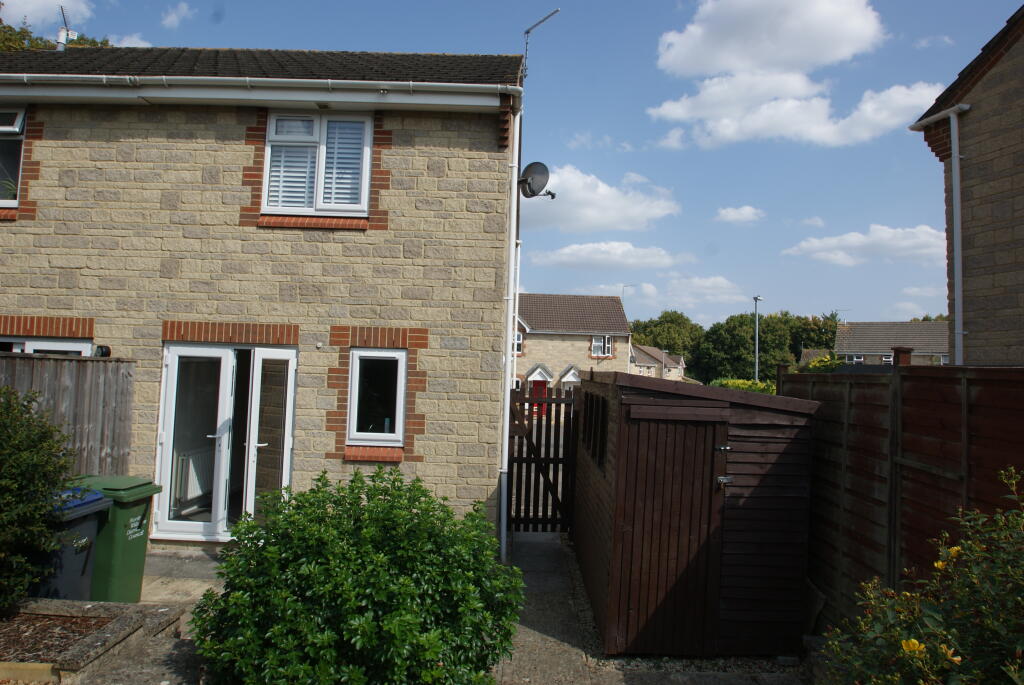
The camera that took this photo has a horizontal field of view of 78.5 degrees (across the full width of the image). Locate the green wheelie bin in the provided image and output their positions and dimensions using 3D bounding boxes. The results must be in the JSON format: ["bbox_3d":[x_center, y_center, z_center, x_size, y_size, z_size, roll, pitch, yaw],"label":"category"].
[{"bbox_3d":[-3.470,1.725,5.250,0.720,1.070,0.570,2,-4,0],"label":"green wheelie bin"}]

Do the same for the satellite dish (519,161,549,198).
[{"bbox_3d":[0.299,-1.901,7.350,0.360,0.440,0.470,5,-5,-37],"label":"satellite dish"}]

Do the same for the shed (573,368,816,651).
[{"bbox_3d":[1.407,1.308,5.628,1.450,2.000,2.420,2,-4,1],"label":"shed"}]

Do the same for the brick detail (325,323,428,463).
[{"bbox_3d":[-1.441,0.551,6.700,1.070,1.420,0.140,2,-4,1],"label":"brick detail"}]

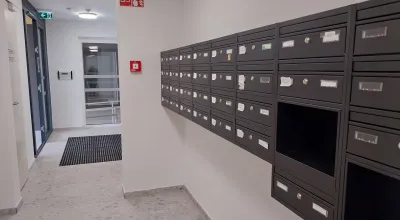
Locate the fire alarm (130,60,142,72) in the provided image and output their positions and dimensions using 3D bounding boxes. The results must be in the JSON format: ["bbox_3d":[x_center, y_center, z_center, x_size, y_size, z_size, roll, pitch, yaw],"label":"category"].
[{"bbox_3d":[-0.718,-0.484,3.365,0.117,0.117,0.045,-3,8,-19],"label":"fire alarm"}]

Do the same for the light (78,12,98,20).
[{"bbox_3d":[-2.479,-2.076,6.671,0.390,0.075,0.390,-3,8,-19],"label":"light"}]

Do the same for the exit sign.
[{"bbox_3d":[-3.174,-1.961,6.208,0.260,0.180,0.040,-3,8,-19],"label":"exit sign"}]

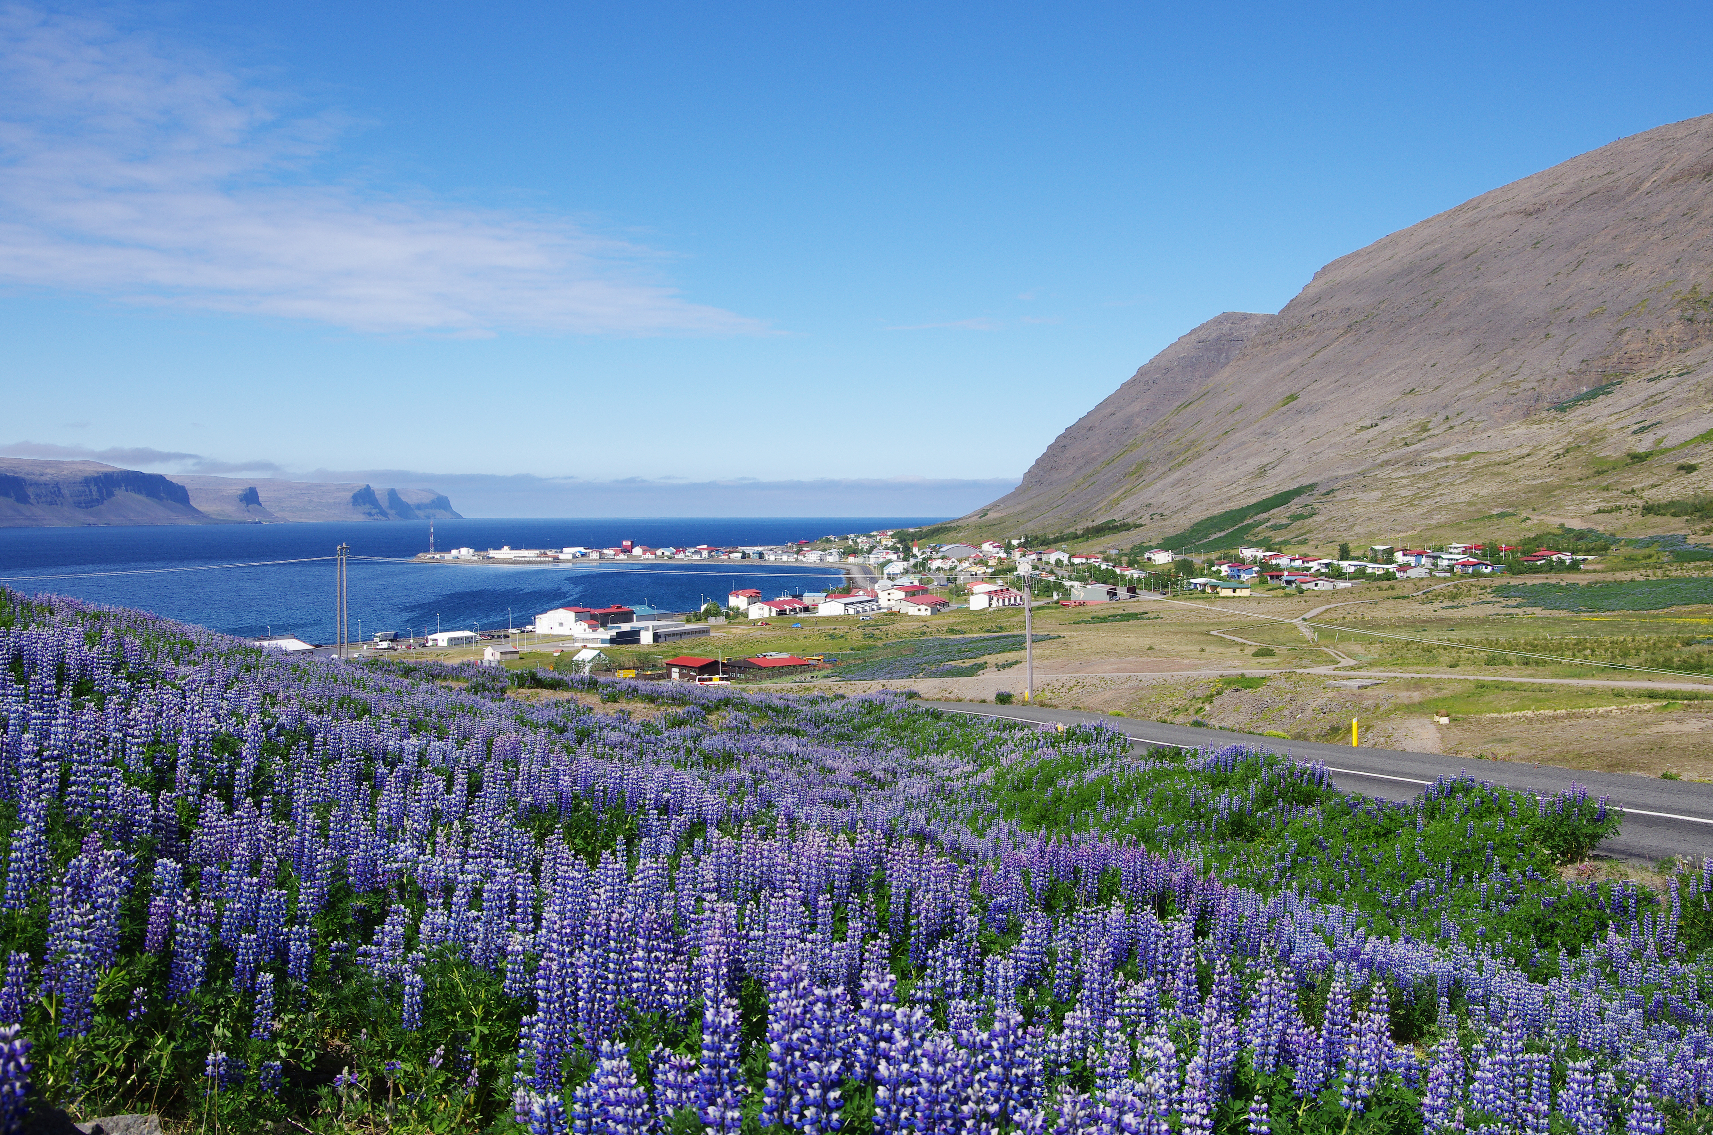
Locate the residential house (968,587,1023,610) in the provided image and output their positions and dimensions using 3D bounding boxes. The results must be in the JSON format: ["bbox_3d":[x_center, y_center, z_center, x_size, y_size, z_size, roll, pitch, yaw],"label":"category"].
[{"bbox_3d":[51.576,11.731,627.776,7.733,6.236,34.031,1,2,26],"label":"residential house"}]

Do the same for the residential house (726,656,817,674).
[{"bbox_3d":[-20.084,22.999,391.458,14.039,4.600,12.415,-2,3,-44],"label":"residential house"}]

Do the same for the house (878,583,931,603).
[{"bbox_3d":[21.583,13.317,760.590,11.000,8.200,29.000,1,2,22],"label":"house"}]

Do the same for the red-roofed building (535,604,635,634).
[{"bbox_3d":[-87.431,16.030,552.900,15.579,8.190,33.204,1,2,26],"label":"red-roofed building"}]

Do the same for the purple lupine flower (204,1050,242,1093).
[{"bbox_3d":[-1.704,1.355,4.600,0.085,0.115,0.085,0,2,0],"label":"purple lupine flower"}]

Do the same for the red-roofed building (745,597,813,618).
[{"bbox_3d":[-27.202,14.731,619.228,8.926,5.800,32.438,1,2,26],"label":"red-roofed building"}]

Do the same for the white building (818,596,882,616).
[{"bbox_3d":[-2.242,13.849,624.842,10.885,5.604,29.930,1,2,26],"label":"white building"}]

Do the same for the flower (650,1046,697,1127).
[{"bbox_3d":[-0.279,0.788,2.600,0.066,0.125,0.066,0,2,0],"label":"flower"}]

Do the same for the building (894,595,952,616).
[{"bbox_3d":[23.958,13.505,614.385,10.871,6.045,25.377,1,2,26],"label":"building"}]

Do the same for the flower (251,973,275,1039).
[{"bbox_3d":[-1.424,1.051,4.100,0.055,0.160,0.055,0,2,0],"label":"flower"}]

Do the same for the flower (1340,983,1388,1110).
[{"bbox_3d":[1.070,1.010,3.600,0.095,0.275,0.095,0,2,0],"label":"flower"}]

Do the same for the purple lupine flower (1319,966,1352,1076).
[{"bbox_3d":[0.981,0.927,3.500,0.060,0.220,0.060,4,2,0],"label":"purple lupine flower"}]

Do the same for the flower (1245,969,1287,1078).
[{"bbox_3d":[0.816,0.900,3.400,0.065,0.215,0.065,3,2,0],"label":"flower"}]

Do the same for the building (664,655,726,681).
[{"bbox_3d":[-36.009,23.072,389.517,9.168,4.700,11.938,-2,3,-44],"label":"building"}]

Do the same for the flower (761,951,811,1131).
[{"bbox_3d":[-0.098,0.651,2.350,0.064,0.245,0.064,2,2,0],"label":"flower"}]

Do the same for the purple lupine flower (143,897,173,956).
[{"bbox_3d":[-2.043,1.047,5.000,0.070,0.170,0.070,7,2,0],"label":"purple lupine flower"}]

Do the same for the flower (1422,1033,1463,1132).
[{"bbox_3d":[1.166,1.034,3.400,0.080,0.215,0.080,0,2,0],"label":"flower"}]

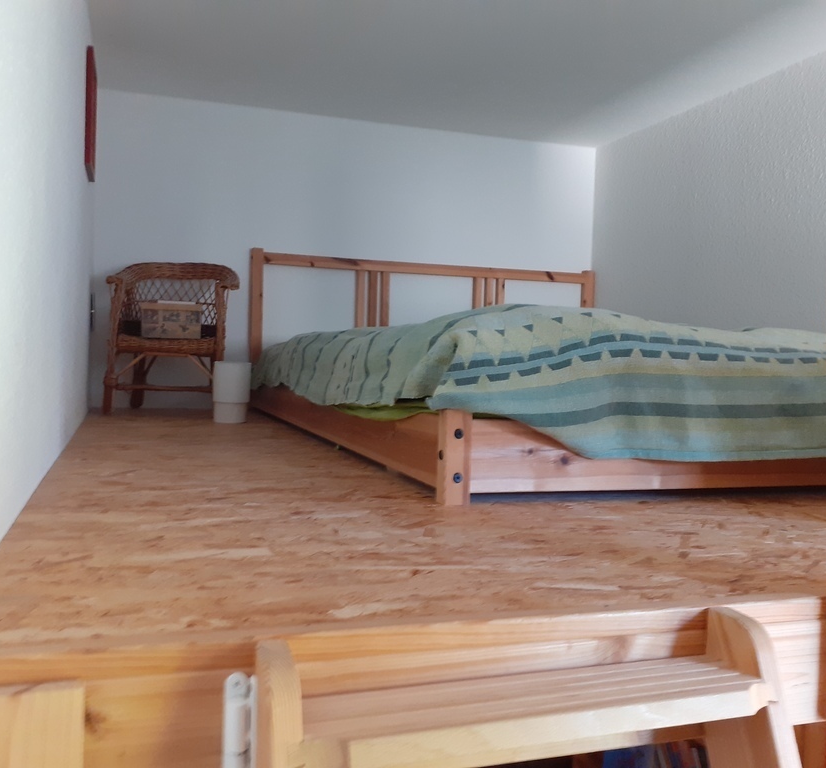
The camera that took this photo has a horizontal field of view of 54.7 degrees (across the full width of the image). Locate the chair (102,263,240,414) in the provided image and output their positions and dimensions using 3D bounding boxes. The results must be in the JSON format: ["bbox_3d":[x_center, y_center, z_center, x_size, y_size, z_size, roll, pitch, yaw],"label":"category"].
[{"bbox_3d":[-0.837,-0.166,2.776,0.435,0.520,0.370,1,2,-15],"label":"chair"}]

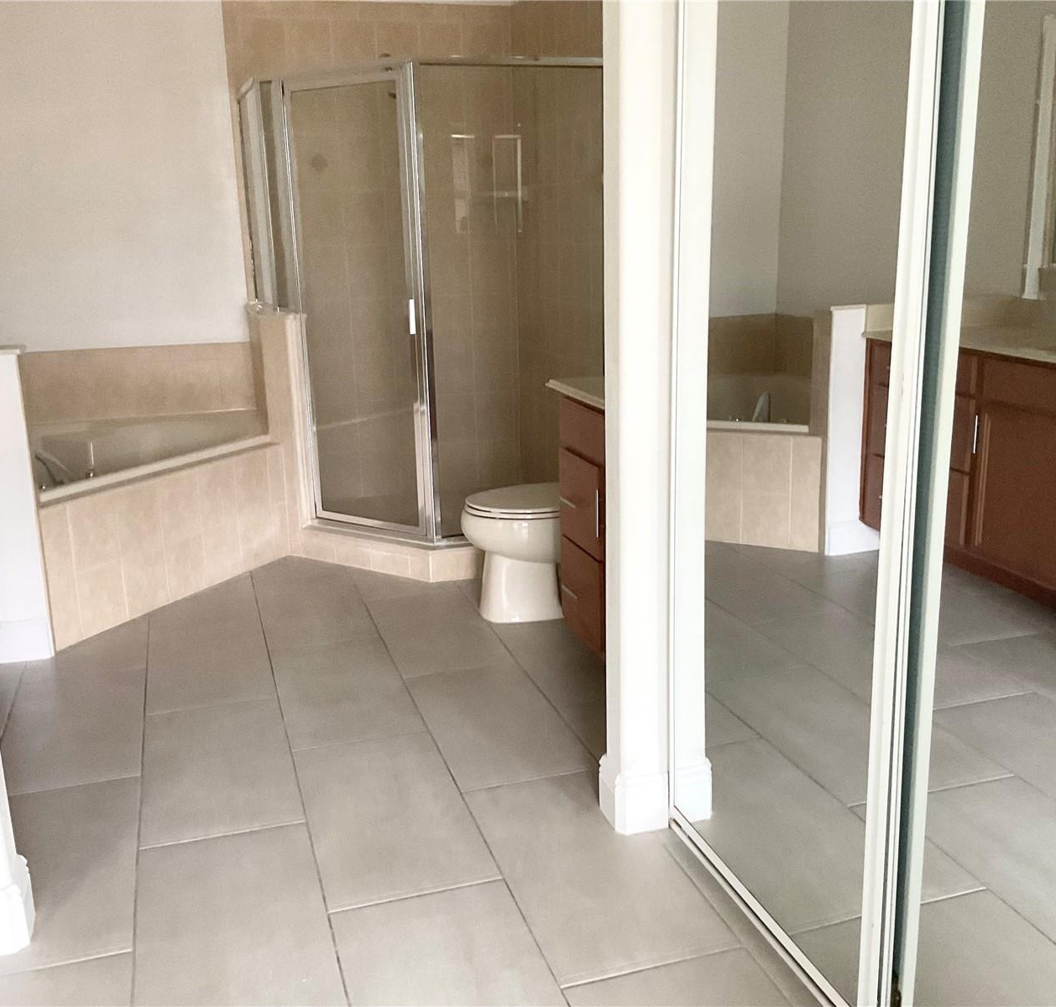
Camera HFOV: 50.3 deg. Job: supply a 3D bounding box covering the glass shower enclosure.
[{"bbox_3d":[-0.468,-0.887,4.935,1.344,1.802,1.437,-5,15,-16],"label":"glass shower enclosure"}]

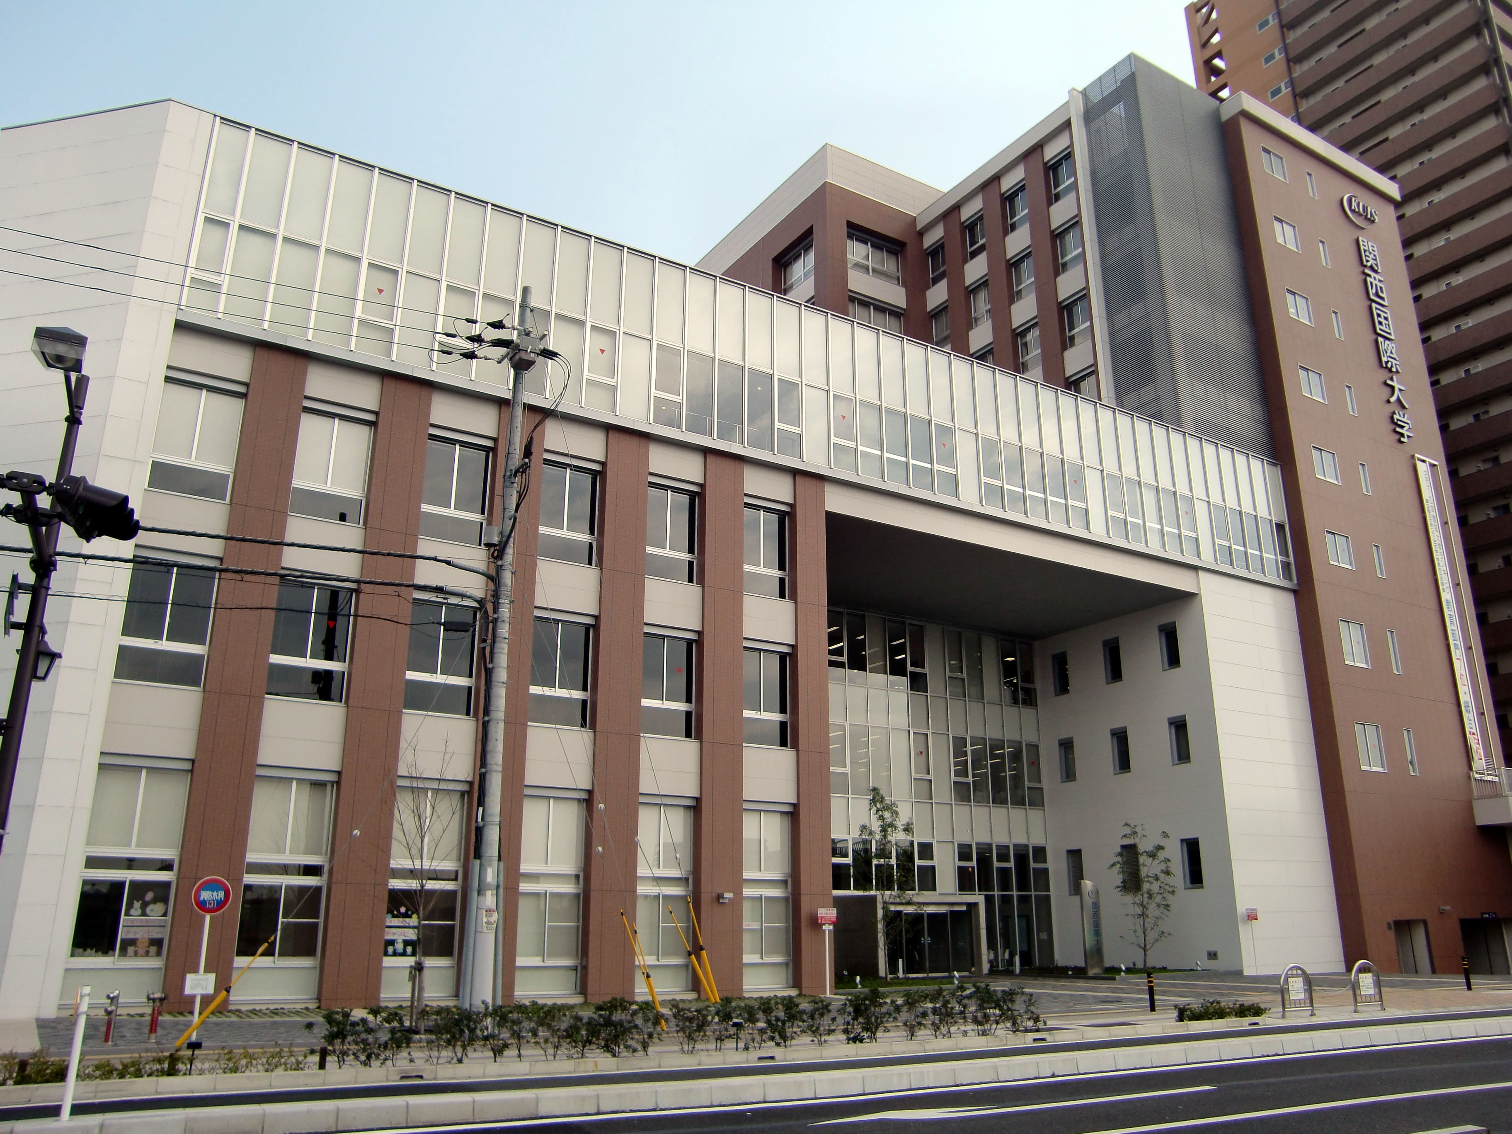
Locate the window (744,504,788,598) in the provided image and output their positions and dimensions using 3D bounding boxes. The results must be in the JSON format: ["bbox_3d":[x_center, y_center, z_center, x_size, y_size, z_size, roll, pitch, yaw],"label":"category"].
[{"bbox_3d":[0.195,-0.428,35.452,1.735,2.761,0.140,11,-21,-30],"label":"window"}]

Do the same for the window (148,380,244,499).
[{"bbox_3d":[-12.612,-2.814,27.544,1.617,2.607,0.148,11,-20,-30],"label":"window"}]

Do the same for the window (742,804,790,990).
[{"bbox_3d":[0.209,8.766,32.476,1.789,4.589,0.150,11,-21,-30],"label":"window"}]

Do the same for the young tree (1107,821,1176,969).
[{"bbox_3d":[13.726,11.705,43.595,2.250,5.100,2.150,-5,-19,16],"label":"young tree"}]

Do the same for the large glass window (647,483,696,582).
[{"bbox_3d":[-2.406,-0.911,33.650,1.782,2.720,0.148,11,-20,-30],"label":"large glass window"}]

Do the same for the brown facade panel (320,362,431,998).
[{"bbox_3d":[-8.773,2.428,28.466,1.240,14.699,0.420,11,-21,-30],"label":"brown facade panel"}]

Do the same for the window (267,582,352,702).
[{"bbox_3d":[-10.195,1.705,27.995,1.789,2.688,0.150,11,-21,-30],"label":"window"}]

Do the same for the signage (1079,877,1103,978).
[{"bbox_3d":[10.676,11.523,39.082,0.703,2.905,0.220,11,-20,-30],"label":"signage"}]

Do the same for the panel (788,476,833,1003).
[{"bbox_3d":[1.488,4.270,34.272,1.059,14.434,0.423,11,-20,-30],"label":"panel"}]

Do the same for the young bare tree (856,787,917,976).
[{"bbox_3d":[4.187,10.040,39.047,1.950,5.926,1.950,0,-18,0],"label":"young bare tree"}]

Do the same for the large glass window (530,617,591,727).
[{"bbox_3d":[-5.004,2.671,31.063,1.789,2.688,0.150,11,-21,-30],"label":"large glass window"}]

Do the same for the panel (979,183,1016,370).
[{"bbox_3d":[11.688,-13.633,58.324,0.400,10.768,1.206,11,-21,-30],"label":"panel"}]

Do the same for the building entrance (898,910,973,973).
[{"bbox_3d":[5.994,12.586,41.070,3.229,2.122,0.397,11,-21,-30],"label":"building entrance"}]

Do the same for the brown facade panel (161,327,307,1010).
[{"bbox_3d":[-11.373,1.951,26.943,1.240,14.718,0.420,11,-21,-30],"label":"brown facade panel"}]

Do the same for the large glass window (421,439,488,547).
[{"bbox_3d":[-7.585,-1.877,30.903,1.780,2.698,0.140,11,-21,-30],"label":"large glass window"}]

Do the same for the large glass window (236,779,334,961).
[{"bbox_3d":[-10.164,6.488,26.513,1.780,3.765,0.140,11,-21,-30],"label":"large glass window"}]

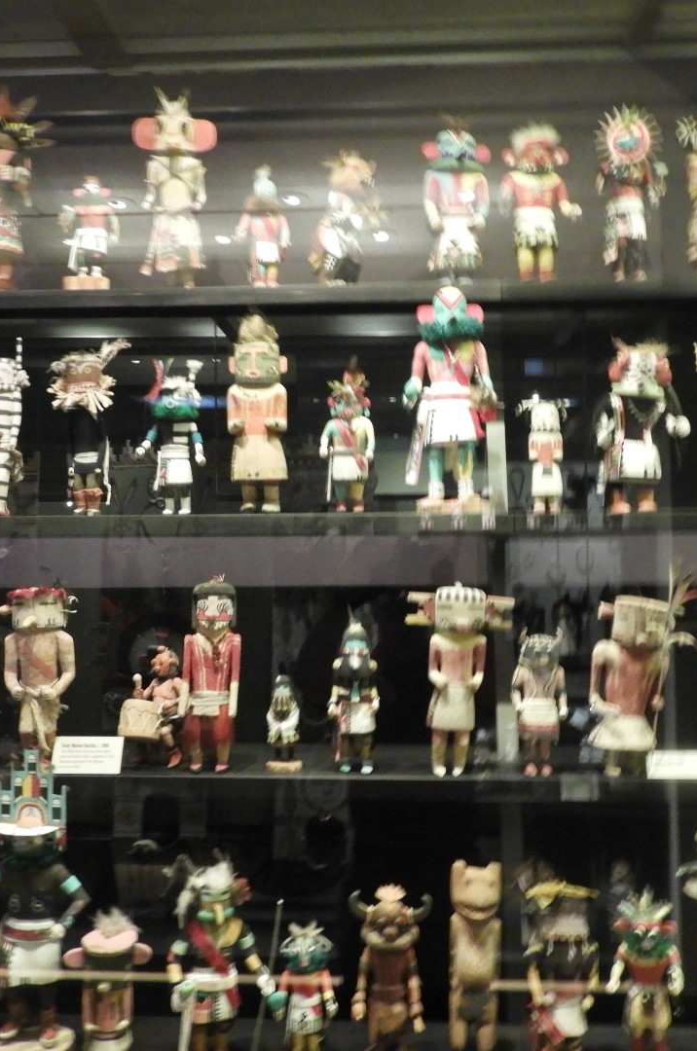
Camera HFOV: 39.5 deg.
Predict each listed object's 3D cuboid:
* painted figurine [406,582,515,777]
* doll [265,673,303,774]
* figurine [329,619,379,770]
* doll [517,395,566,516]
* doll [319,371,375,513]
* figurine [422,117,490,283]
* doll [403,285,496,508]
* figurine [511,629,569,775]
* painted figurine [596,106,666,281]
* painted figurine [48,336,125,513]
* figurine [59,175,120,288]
[{"bbox_3d":[0.178,0.244,1.541,0.172,0.308,0.080,0,-1,5],"label":"painted figurine"},{"bbox_3d":[-0.104,0.319,1.563,0.058,0.159,0.050,0,-1,3],"label":"doll"},{"bbox_3d":[0.010,0.272,1.554,0.081,0.253,0.070,0,-1,3],"label":"figurine"},{"bbox_3d":[0.319,-0.116,1.606,0.080,0.198,0.070,0,-2,0],"label":"doll"},{"bbox_3d":[-0.002,-0.145,1.660,0.092,0.241,0.080,0,-2,2],"label":"doll"},{"bbox_3d":[0.174,-0.523,1.562,0.110,0.258,0.075,0,-1,3],"label":"figurine"},{"bbox_3d":[0.171,-0.217,1.638,0.156,0.371,0.130,0,-2,0],"label":"doll"},{"bbox_3d":[0.303,0.282,1.538,0.087,0.234,0.065,0,-1,6],"label":"figurine"},{"bbox_3d":[0.499,-0.587,1.720,0.119,0.304,0.105,-1,-2,15],"label":"painted figurine"},{"bbox_3d":[-0.452,-0.170,1.687,0.130,0.305,0.110,0,-2,-6],"label":"painted figurine"},{"bbox_3d":[-0.473,-0.537,1.778,0.106,0.201,0.085,0,-2,-10],"label":"figurine"}]

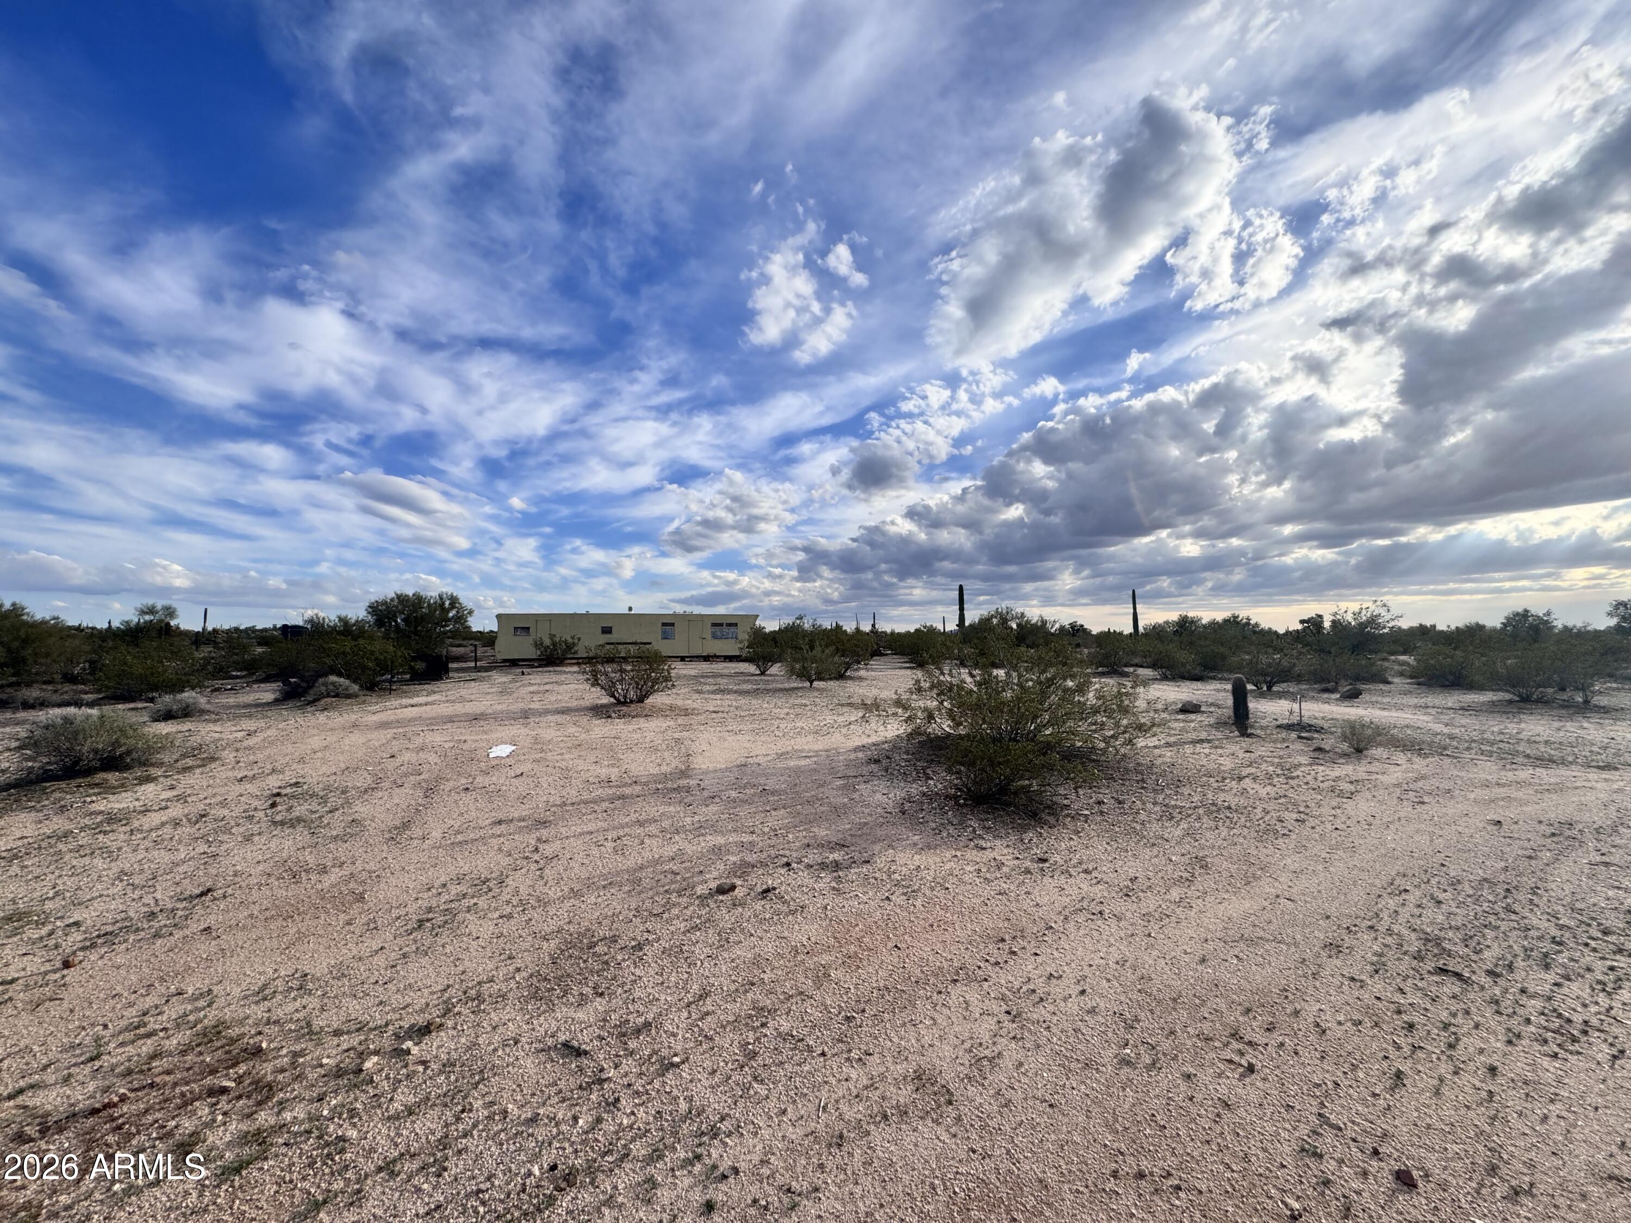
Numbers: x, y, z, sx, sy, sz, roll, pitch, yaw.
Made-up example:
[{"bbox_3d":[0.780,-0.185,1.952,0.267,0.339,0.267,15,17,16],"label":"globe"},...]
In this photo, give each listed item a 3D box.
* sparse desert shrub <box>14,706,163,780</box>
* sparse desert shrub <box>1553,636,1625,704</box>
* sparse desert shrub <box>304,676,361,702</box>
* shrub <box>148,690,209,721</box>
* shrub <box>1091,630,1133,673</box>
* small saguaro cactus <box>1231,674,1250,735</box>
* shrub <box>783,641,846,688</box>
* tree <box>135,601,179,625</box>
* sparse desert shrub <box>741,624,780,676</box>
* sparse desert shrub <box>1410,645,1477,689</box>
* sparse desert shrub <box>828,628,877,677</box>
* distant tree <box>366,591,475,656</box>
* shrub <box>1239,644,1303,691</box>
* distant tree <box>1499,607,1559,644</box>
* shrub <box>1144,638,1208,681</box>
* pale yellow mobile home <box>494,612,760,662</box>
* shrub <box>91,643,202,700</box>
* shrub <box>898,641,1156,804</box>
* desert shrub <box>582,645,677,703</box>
[{"bbox_3d":[-8.445,1.501,7.650,1.050,0.712,1.120,-1,-2,42],"label":"sparse desert shrub"},{"bbox_3d":[17.690,1.323,15.100,1.079,1.567,1.112,2,-2,-40],"label":"sparse desert shrub"},{"bbox_3d":[-11.274,1.789,15.400,1.080,0.574,1.000,1,-2,-36],"label":"sparse desert shrub"},{"bbox_3d":[-12.012,1.769,12.450,0.838,0.508,0.813,2,-3,-44],"label":"shrub"},{"bbox_3d":[11.837,1.589,26.300,1.550,1.705,1.500,-1,-2,24],"label":"shrub"},{"bbox_3d":[6.700,1.481,10.400,0.244,0.954,0.236,-1,-2,33],"label":"small saguaro cactus"},{"bbox_3d":[-0.056,1.565,19.500,1.901,1.360,1.846,0,-2,0],"label":"shrub"},{"bbox_3d":[-42.900,1.145,43.000,2.300,3.536,2.300,2,-2,-45],"label":"tree"},{"bbox_3d":[-2.143,1.449,25.500,1.450,1.962,1.450,0,-2,-5],"label":"sparse desert shrub"},{"bbox_3d":[19.273,1.655,20.300,1.494,1.231,1.450,-2,-2,43],"label":"sparse desert shrub"},{"bbox_3d":[1.188,1.483,23.200,1.936,1.756,1.880,0,-2,3],"label":"sparse desert shrub"},{"bbox_3d":[-16.246,0.823,27.000,3.866,3.315,3.754,1,-2,-31],"label":"distant tree"},{"bbox_3d":[12.775,1.562,18.500,1.514,1.302,1.470,-1,-2,35],"label":"shrub"},{"bbox_3d":[62.795,1.588,58.000,3.345,3.737,3.445,2,-2,-43],"label":"distant tree"},{"bbox_3d":[12.398,1.659,22.800,1.953,1.380,1.896,-1,-2,29],"label":"shrub"},{"bbox_3d":[-10.428,1.424,37.843,14.060,2.720,2.750,0,-2,-12],"label":"pale yellow mobile home"},{"bbox_3d":[-16.483,1.450,16.300,1.900,1.421,2.050,-2,-2,45],"label":"shrub"},{"bbox_3d":[2.108,1.059,6.800,2.450,1.449,2.150,0,-2,17],"label":"shrub"},{"bbox_3d":[-4.316,1.420,15.200,2.050,1.342,1.900,0,-2,-16],"label":"desert shrub"}]

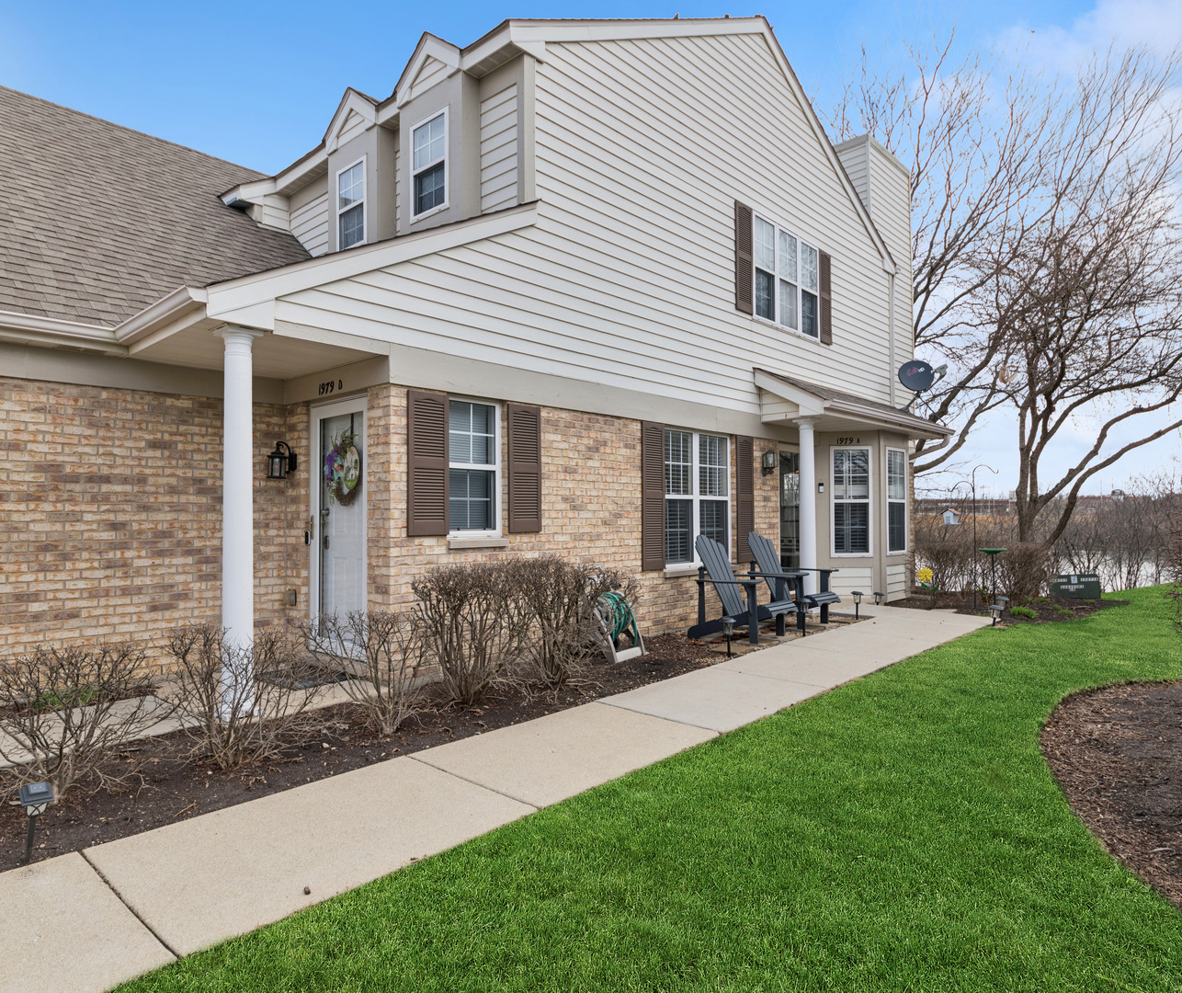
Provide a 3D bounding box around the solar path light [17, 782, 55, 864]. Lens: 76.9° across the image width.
[{"bbox_3d":[-2.102,1.228,2.802,0.106,0.305,0.106,6,0,43],"label":"solar path light"}]

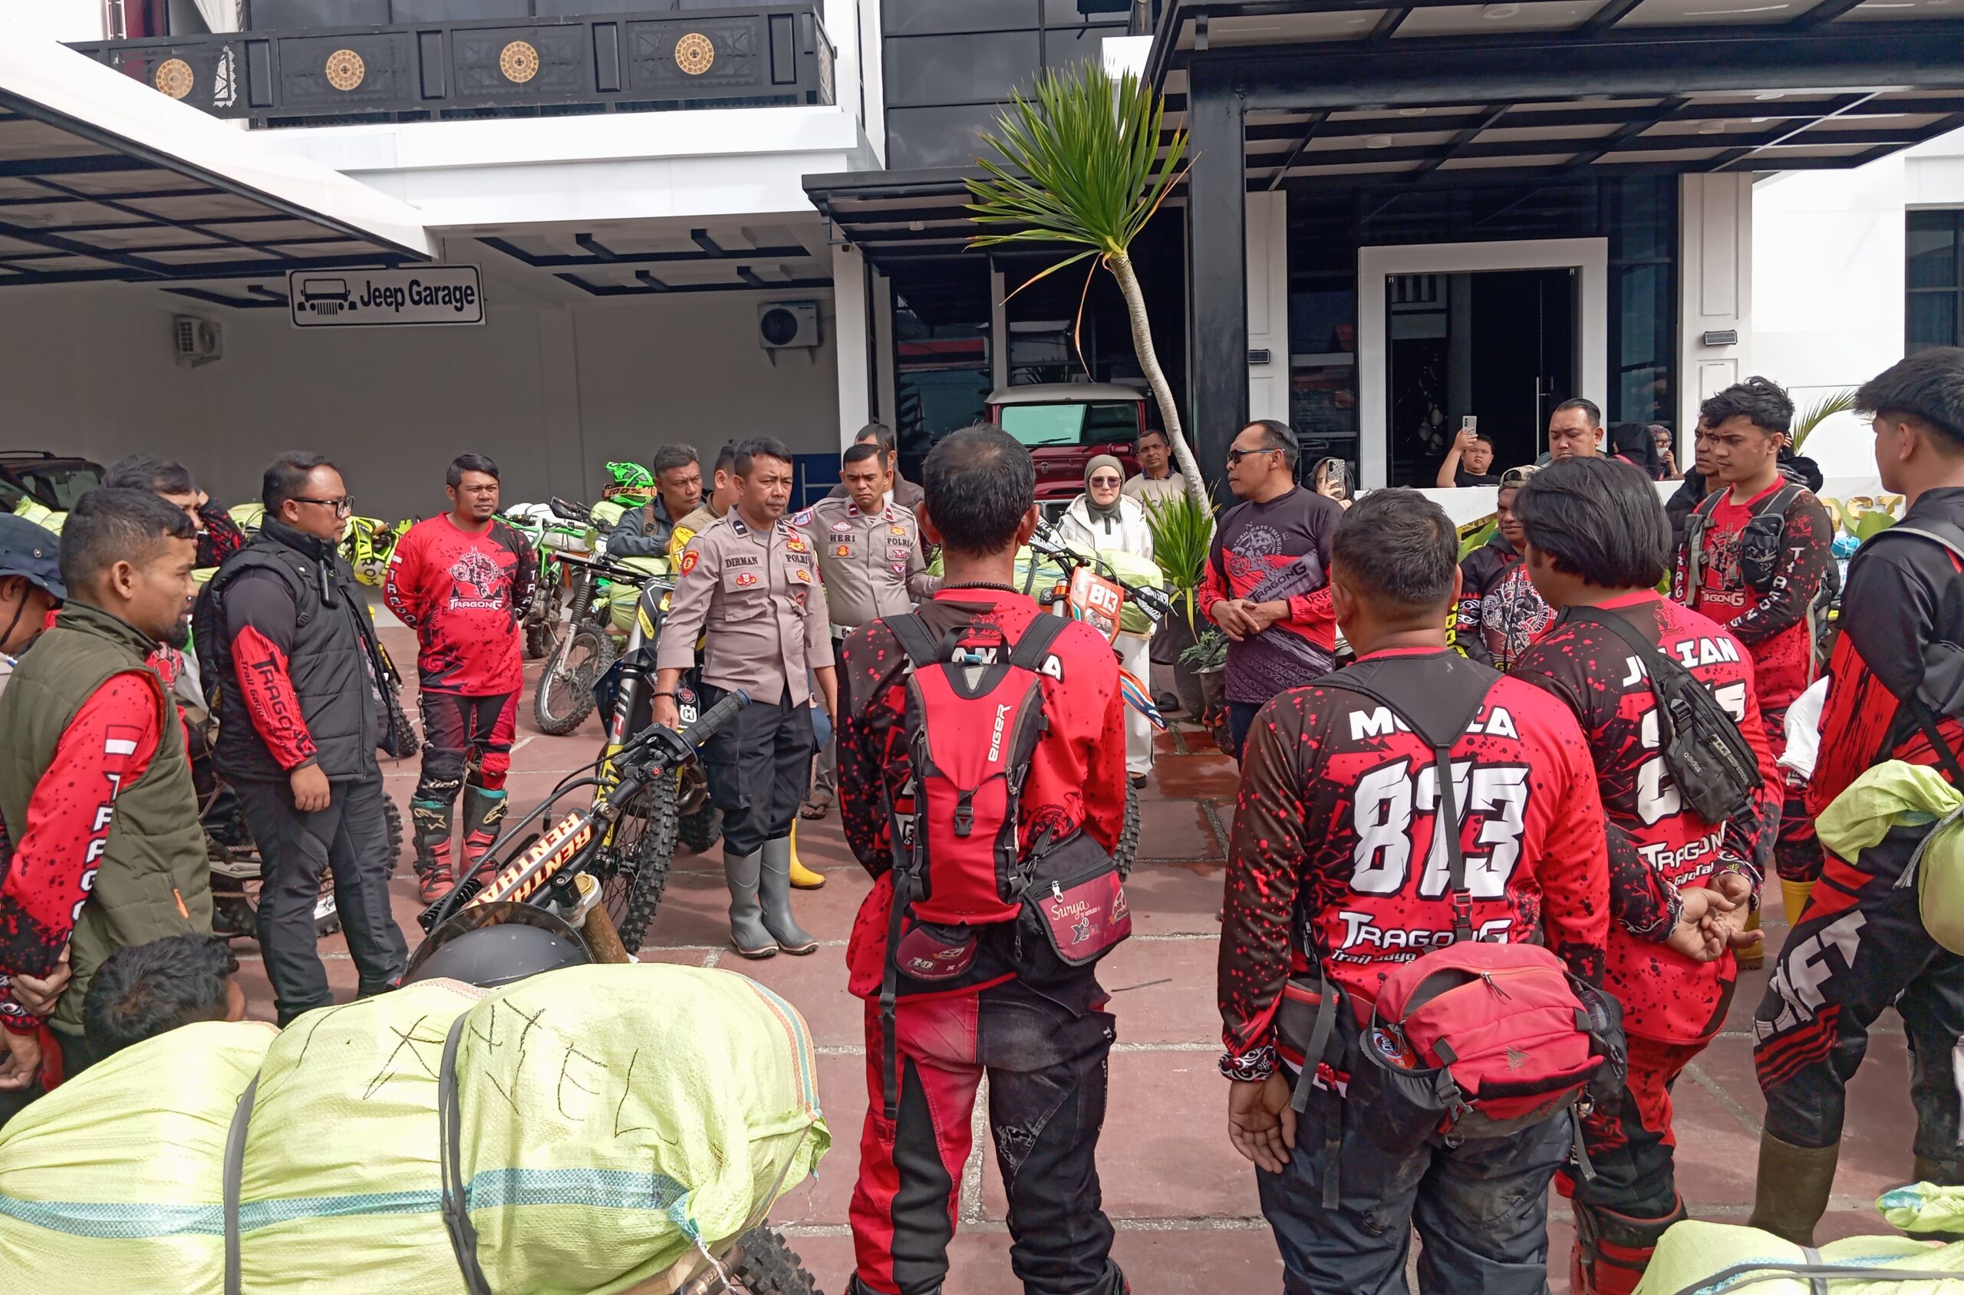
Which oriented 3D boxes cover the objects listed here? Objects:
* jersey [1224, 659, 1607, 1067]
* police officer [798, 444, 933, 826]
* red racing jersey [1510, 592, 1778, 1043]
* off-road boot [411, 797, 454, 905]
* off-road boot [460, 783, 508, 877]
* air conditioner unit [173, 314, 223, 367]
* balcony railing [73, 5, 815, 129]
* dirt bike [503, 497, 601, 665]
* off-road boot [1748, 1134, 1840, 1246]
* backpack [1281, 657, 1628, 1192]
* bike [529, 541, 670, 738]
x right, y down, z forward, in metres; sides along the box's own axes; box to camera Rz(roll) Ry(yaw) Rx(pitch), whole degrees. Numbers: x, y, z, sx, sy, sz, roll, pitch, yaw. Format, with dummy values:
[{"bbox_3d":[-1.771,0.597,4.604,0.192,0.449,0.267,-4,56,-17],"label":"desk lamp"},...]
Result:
[{"bbox_3d":[0.632,0.316,2.330,0.570,0.640,0.290,-1,6,5],"label":"jersey"},{"bbox_3d":[-0.531,-0.073,7.250,0.600,1.700,0.380,-2,6,-4],"label":"police officer"},{"bbox_3d":[1.025,0.268,2.470,0.480,0.690,0.340,-5,7,-30],"label":"red racing jersey"},{"bbox_3d":[-2.106,0.785,6.100,0.150,0.400,0.310,-4,6,-22],"label":"off-road boot"},{"bbox_3d":[-1.973,0.762,6.263,0.150,0.390,0.300,-3,5,-9],"label":"off-road boot"},{"bbox_3d":[-9.594,-3.784,19.471,0.290,0.550,0.740,-2,5,2],"label":"air conditioner unit"},{"bbox_3d":[-4.914,-5.247,15.052,6.946,0.920,1.420,-2,5,2],"label":"balcony railing"},{"bbox_3d":[-4.130,-0.570,14.700,0.820,1.200,2.050,-4,6,-20],"label":"dirt bike"},{"bbox_3d":[1.481,1.069,3.014,0.290,0.310,0.125,-1,5,11],"label":"off-road boot"},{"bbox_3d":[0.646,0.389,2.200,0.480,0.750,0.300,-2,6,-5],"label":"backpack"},{"bbox_3d":[-2.299,-0.124,10.252,0.820,1.220,2.100,-2,5,-2],"label":"bike"}]

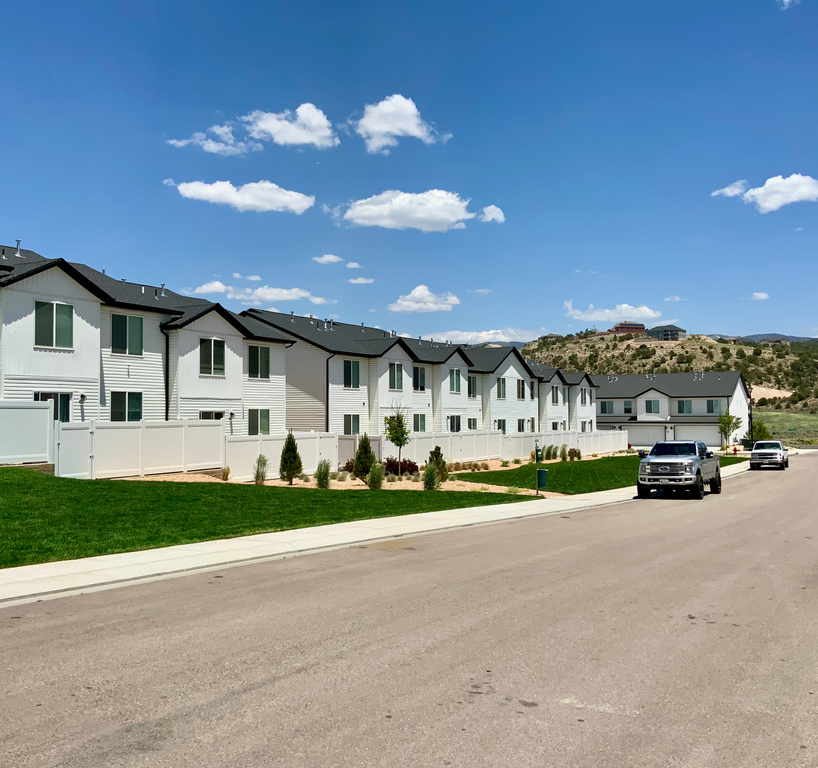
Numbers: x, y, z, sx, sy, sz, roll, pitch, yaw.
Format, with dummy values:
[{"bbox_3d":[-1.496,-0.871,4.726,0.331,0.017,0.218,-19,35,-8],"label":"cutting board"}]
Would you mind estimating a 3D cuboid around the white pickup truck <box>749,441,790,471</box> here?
[{"bbox_3d":[24.263,4.731,57.452,1.970,1.830,5.450,-2,-4,28],"label":"white pickup truck"}]

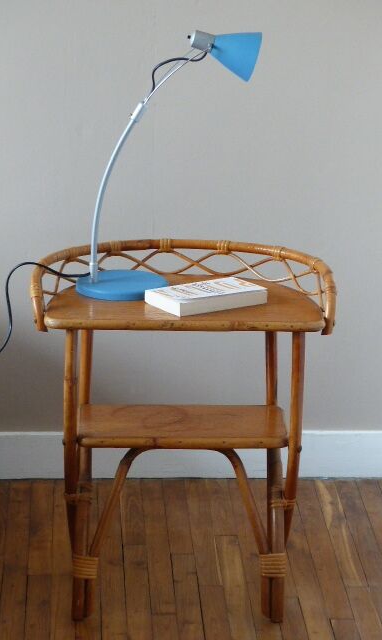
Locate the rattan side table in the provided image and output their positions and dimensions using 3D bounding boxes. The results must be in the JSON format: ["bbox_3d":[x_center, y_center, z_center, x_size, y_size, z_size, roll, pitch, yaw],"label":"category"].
[{"bbox_3d":[-0.018,0.195,3.747,0.515,0.618,0.330,0,16,-1],"label":"rattan side table"}]

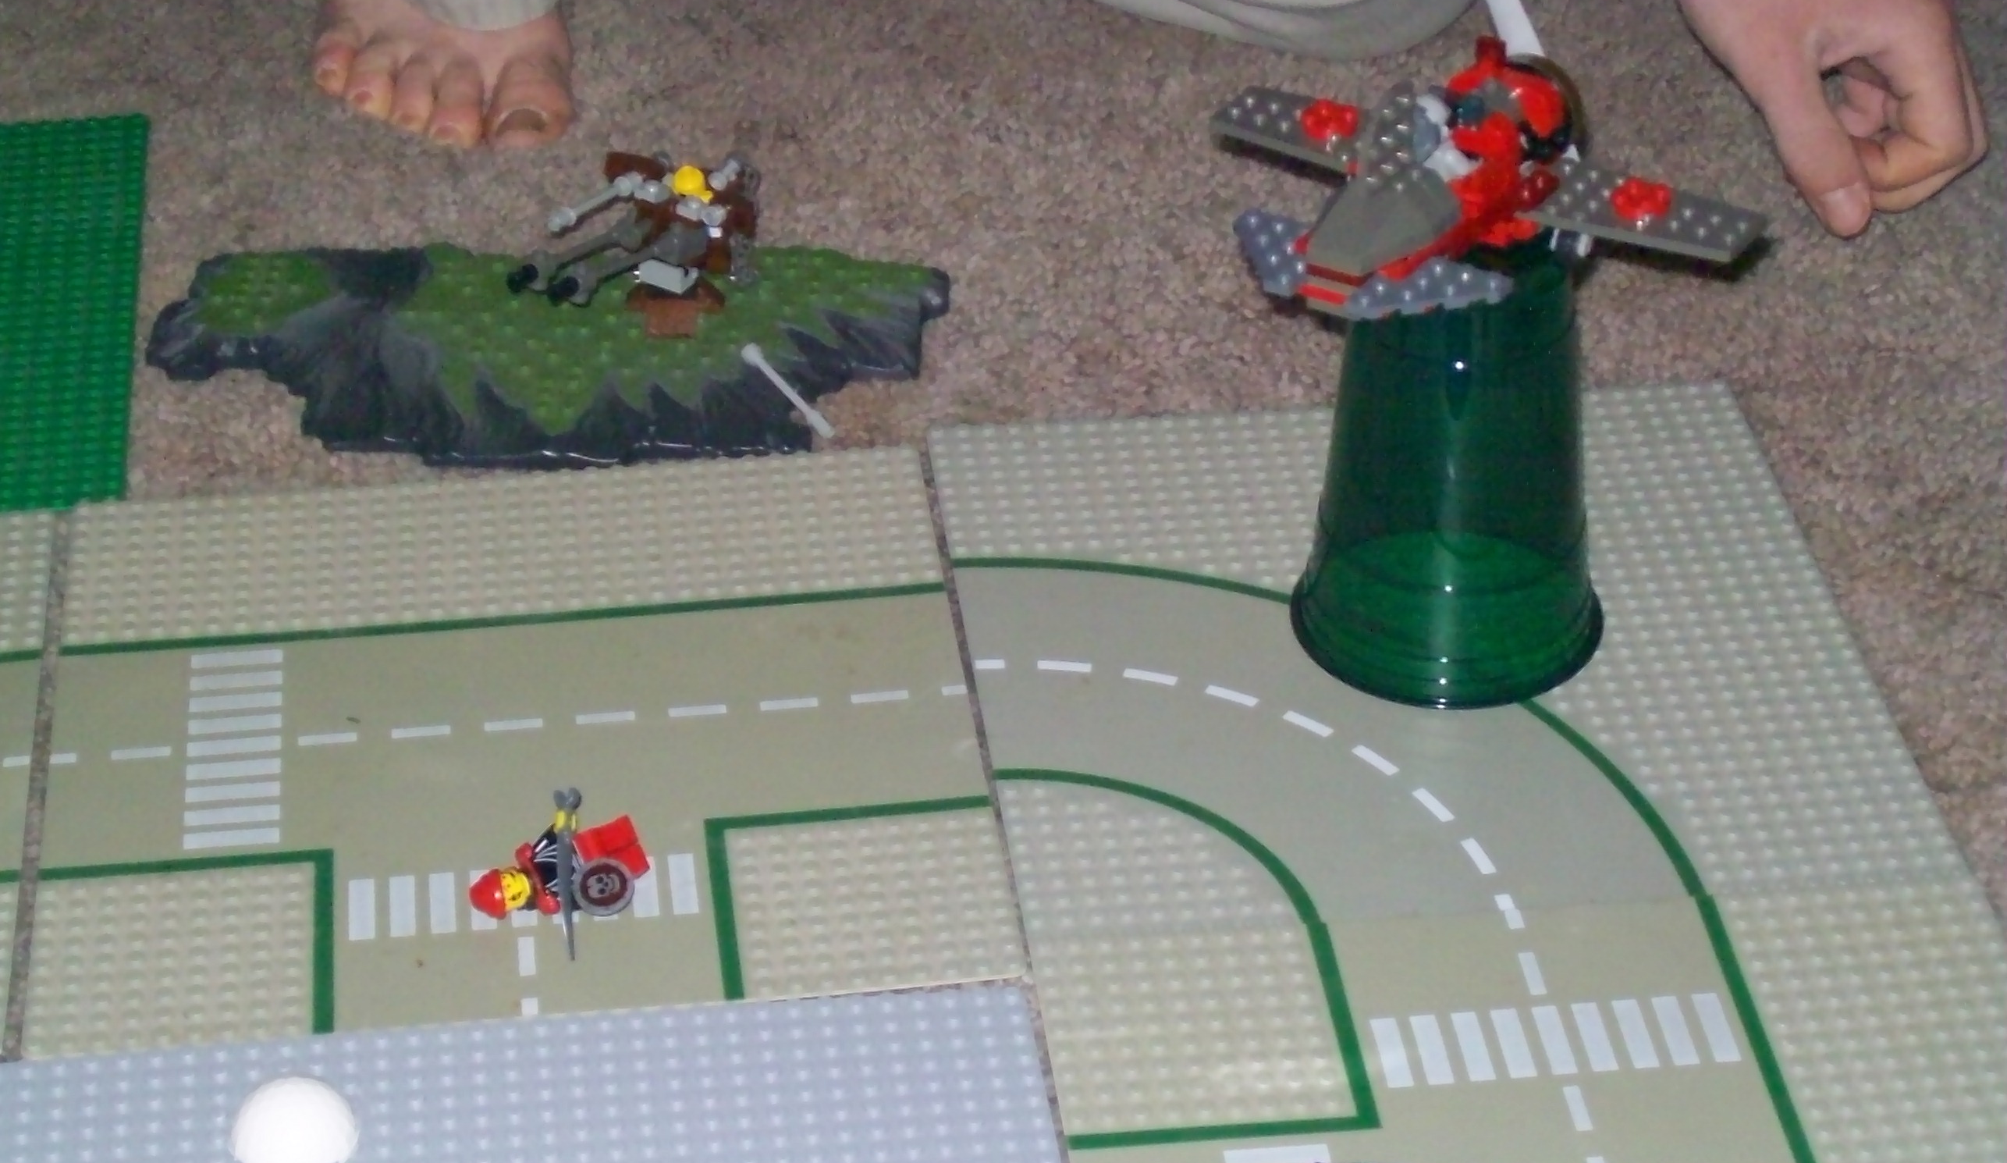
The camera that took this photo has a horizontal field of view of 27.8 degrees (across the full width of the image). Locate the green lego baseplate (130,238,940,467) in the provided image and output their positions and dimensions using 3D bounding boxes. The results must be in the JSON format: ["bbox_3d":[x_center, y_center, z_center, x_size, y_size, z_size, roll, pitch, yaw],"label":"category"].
[{"bbox_3d":[-0.144,-0.076,1.289,0.254,0.017,0.122,-1,34,-1],"label":"green lego baseplate"}]

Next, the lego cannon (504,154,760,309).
[{"bbox_3d":[-0.115,-0.110,1.270,0.052,0.045,0.074,20,39,27],"label":"lego cannon"}]

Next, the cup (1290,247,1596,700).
[{"bbox_3d":[0.129,-0.038,1.145,0.089,0.119,0.089,0,34,0],"label":"cup"}]

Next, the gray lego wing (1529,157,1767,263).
[{"bbox_3d":[0.168,-0.097,1.084,0.070,0.006,0.032,19,38,29],"label":"gray lego wing"}]

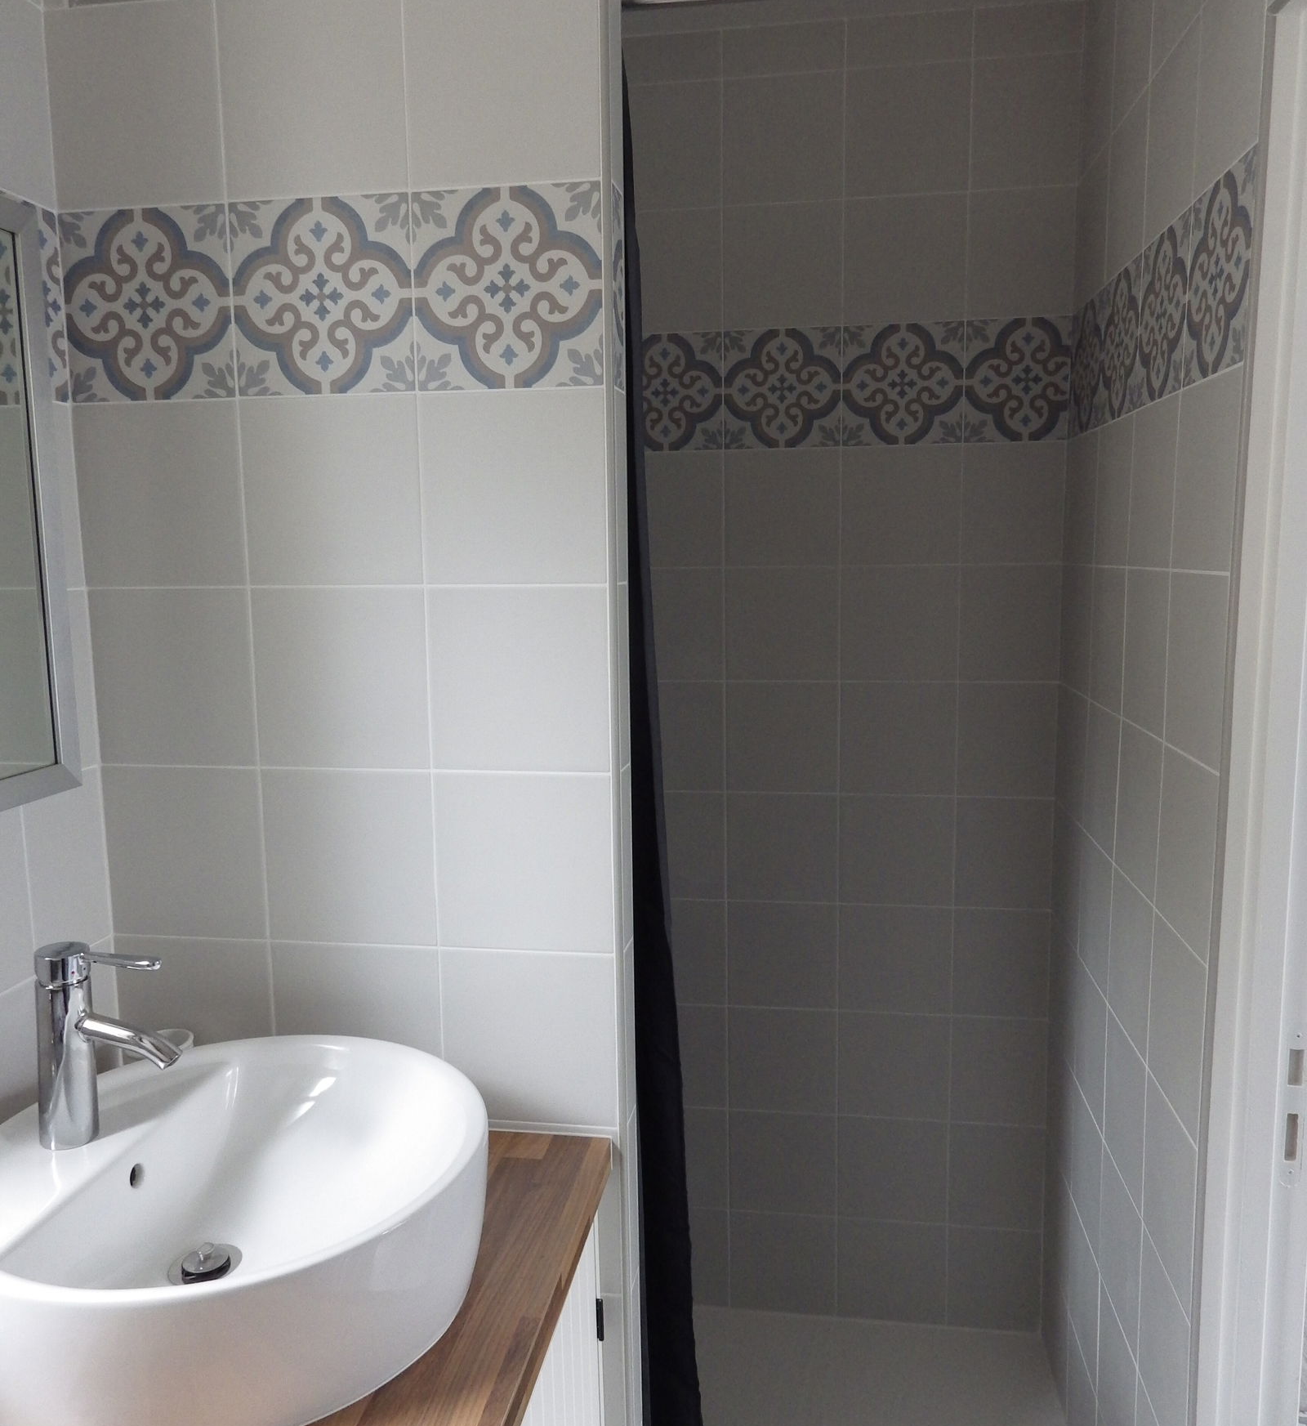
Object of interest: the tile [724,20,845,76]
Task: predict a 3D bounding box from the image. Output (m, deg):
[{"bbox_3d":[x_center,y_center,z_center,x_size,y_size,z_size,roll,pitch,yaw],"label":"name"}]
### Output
[{"bbox_3d":[0.215,-1.093,1.831,0.200,0.076,0.010,0,7,8],"label":"tile"}]

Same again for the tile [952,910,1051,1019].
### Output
[{"bbox_3d":[0.619,0.446,1.973,0.167,0.200,0.010,0,7,8],"label":"tile"}]

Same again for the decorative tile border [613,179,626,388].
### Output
[{"bbox_3d":[-0.038,-0.437,1.161,0.010,0.200,0.065,1,8,8],"label":"decorative tile border"}]

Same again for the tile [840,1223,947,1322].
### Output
[{"bbox_3d":[0.445,1.047,2.082,0.200,0.200,0.010,0,7,8],"label":"tile"}]

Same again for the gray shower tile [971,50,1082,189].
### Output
[{"bbox_3d":[0.601,-0.953,1.792,0.167,0.200,0.010,0,8,9],"label":"gray shower tile"}]

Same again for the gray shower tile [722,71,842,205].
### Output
[{"bbox_3d":[0.214,-0.942,1.823,0.198,0.198,0.009,0,8,8],"label":"gray shower tile"}]

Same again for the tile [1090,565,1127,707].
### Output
[{"bbox_3d":[0.657,-0.105,1.594,0.010,0.200,0.200,0,7,9],"label":"tile"}]

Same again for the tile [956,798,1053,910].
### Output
[{"bbox_3d":[0.617,0.247,1.947,0.167,0.200,0.010,0,7,8],"label":"tile"}]

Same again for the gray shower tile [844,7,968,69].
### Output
[{"bbox_3d":[0.415,-1.092,1.801,0.201,0.076,0.010,0,7,8],"label":"gray shower tile"}]

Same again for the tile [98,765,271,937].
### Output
[{"bbox_3d":[-0.538,0.161,1.283,0.196,0.200,0.010,0,8,9],"label":"tile"}]

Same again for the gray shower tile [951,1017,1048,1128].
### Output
[{"bbox_3d":[0.618,0.641,1.985,0.168,0.200,0.010,0,8,8],"label":"gray shower tile"}]

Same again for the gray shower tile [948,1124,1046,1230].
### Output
[{"bbox_3d":[0.620,0.840,2.010,0.168,0.200,0.010,0,8,8],"label":"gray shower tile"}]

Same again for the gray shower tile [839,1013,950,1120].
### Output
[{"bbox_3d":[0.439,0.647,2.030,0.200,0.200,0.010,0,7,8],"label":"gray shower tile"}]

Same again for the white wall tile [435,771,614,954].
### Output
[{"bbox_3d":[-0.142,0.164,1.223,0.199,0.200,0.010,0,7,8],"label":"white wall tile"}]

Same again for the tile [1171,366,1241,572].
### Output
[{"bbox_3d":[0.589,-0.251,1.173,0.010,0.200,0.192,0,7,10],"label":"tile"}]

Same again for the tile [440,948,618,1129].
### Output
[{"bbox_3d":[-0.139,0.363,1.250,0.200,0.196,0.010,0,7,9],"label":"tile"}]

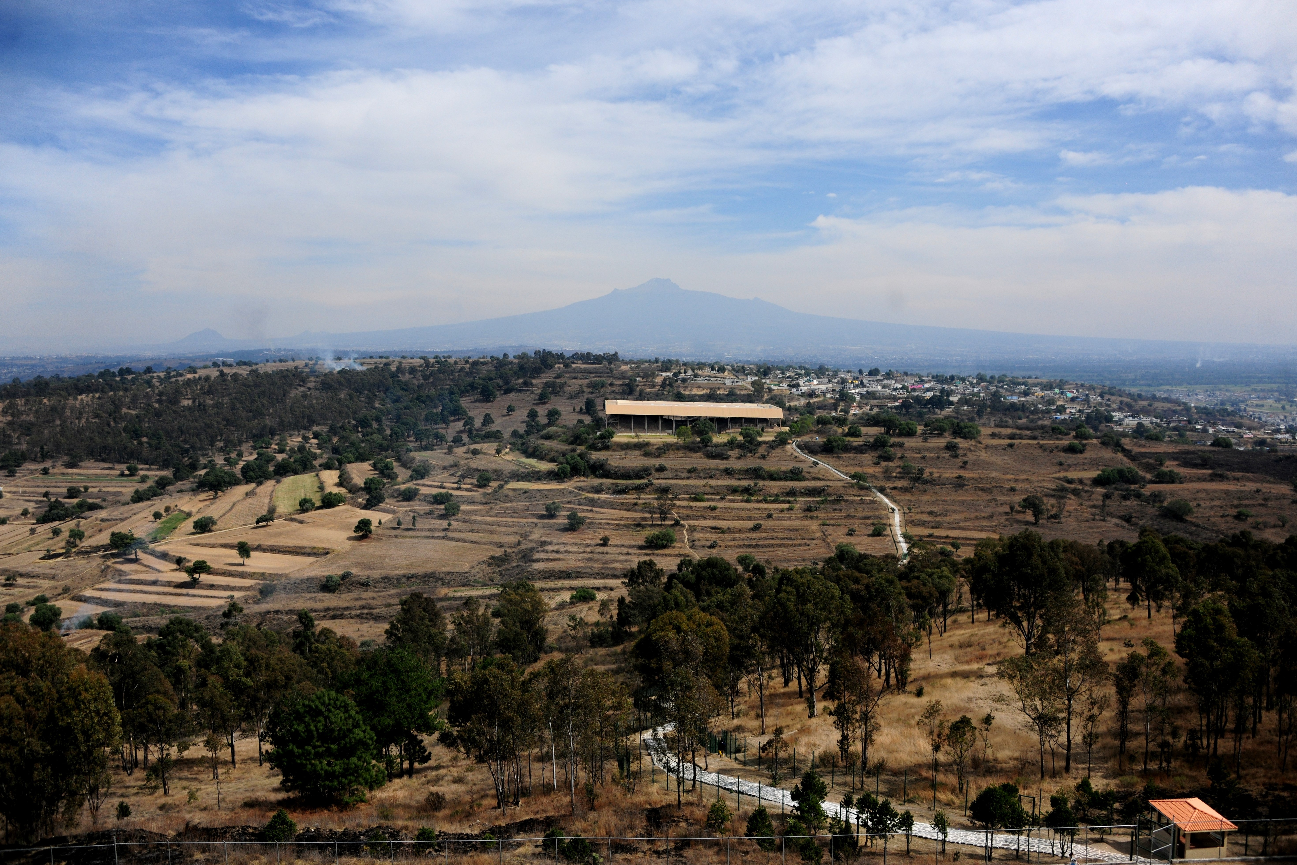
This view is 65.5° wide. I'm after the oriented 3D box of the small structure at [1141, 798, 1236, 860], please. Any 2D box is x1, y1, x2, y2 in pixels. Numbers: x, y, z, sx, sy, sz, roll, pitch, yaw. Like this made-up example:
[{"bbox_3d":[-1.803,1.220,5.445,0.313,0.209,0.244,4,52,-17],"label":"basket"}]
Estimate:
[{"bbox_3d":[34.666,25.240,64.460,3.362,2.997,4.094,0,5,-4],"label":"small structure"}]

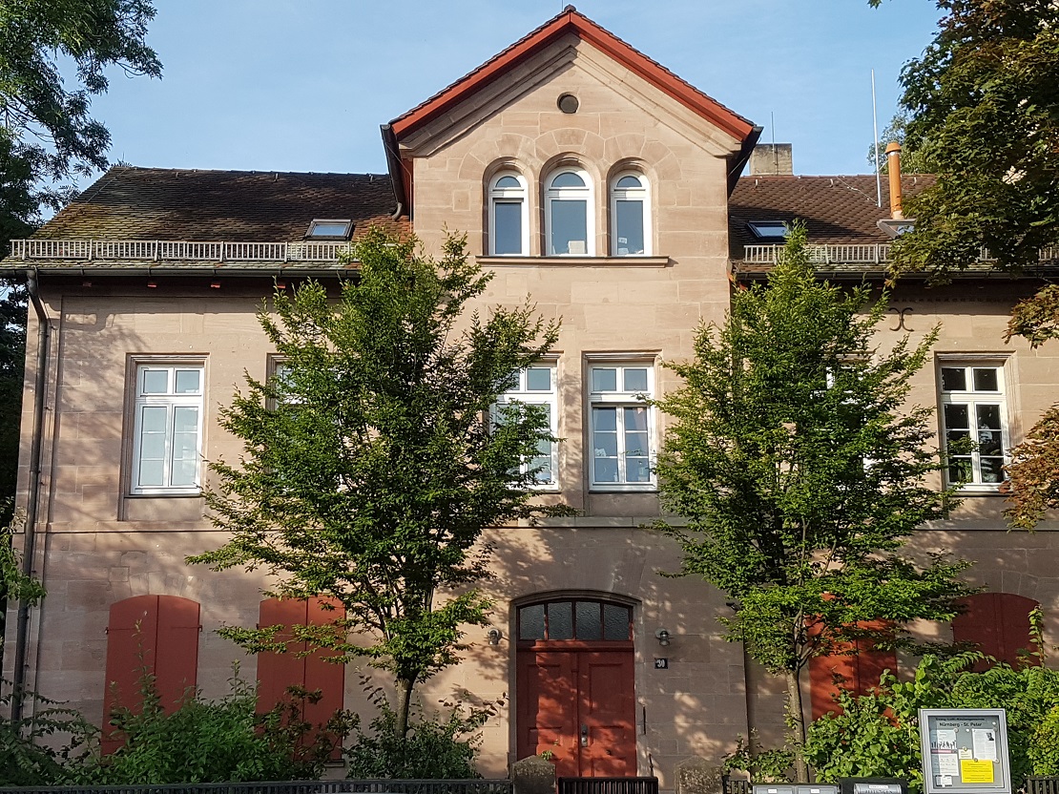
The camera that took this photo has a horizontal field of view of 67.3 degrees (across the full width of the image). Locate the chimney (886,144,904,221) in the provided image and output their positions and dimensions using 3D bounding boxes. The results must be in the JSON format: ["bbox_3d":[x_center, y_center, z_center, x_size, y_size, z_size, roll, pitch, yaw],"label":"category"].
[{"bbox_3d":[5.886,-3.478,12.800,0.240,1.272,0.240,0,-7,-2],"label":"chimney"}]

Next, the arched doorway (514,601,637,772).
[{"bbox_3d":[0.625,4.034,10.708,1.624,2.651,0.250,0,-7,-2],"label":"arched doorway"}]

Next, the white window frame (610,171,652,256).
[{"bbox_3d":[1.469,-2.660,11.498,0.611,1.284,0.140,0,-7,-2],"label":"white window frame"}]

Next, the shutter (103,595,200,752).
[{"bbox_3d":[-5.063,3.724,10.647,1.229,2.127,0.090,0,-7,-2],"label":"shutter"}]

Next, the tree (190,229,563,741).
[{"bbox_3d":[-1.733,1.431,9.000,4.233,6.584,3.700,0,-7,-2],"label":"tree"}]

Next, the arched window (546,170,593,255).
[{"bbox_3d":[0.578,-2.679,11.463,0.731,1.338,0.140,0,-7,-2],"label":"arched window"}]

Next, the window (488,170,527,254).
[{"bbox_3d":[-0.287,-2.642,11.423,0.589,1.276,0.140,0,-7,-2],"label":"window"}]

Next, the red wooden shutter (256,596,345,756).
[{"bbox_3d":[-3.086,3.776,10.723,1.184,2.141,0.090,0,-7,-2],"label":"red wooden shutter"}]

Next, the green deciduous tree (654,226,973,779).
[{"bbox_3d":[3.259,1.447,9.100,3.647,6.701,3.500,0,-7,-2],"label":"green deciduous tree"}]

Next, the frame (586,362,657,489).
[{"bbox_3d":[1.303,0.405,11.136,0.967,1.835,0.140,0,-7,-2],"label":"frame"}]

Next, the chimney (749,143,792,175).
[{"bbox_3d":[4.635,-4.525,15.300,0.844,0.800,0.650,0,-7,-2],"label":"chimney"}]

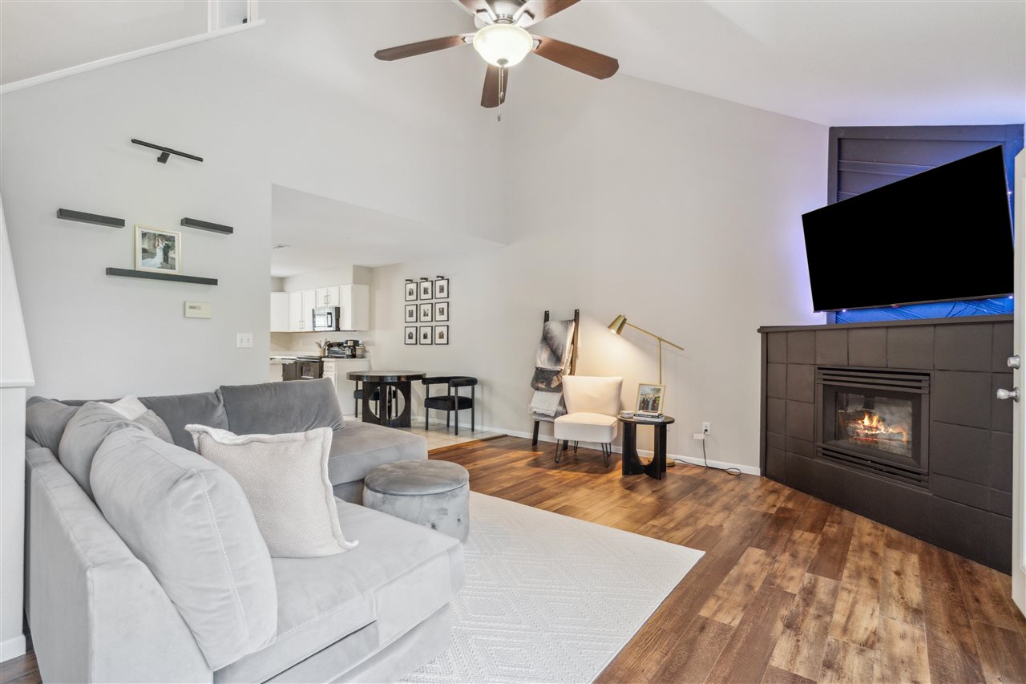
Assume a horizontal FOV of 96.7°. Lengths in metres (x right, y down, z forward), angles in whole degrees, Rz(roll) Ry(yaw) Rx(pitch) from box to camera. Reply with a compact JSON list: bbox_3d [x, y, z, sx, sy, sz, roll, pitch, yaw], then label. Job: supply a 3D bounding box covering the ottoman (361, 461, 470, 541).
[{"bbox_3d":[-0.580,0.995,2.797,0.635,0.365,0.635,0,0,0],"label":"ottoman"}]

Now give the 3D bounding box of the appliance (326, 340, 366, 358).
[{"bbox_3d":[-2.771,0.124,7.604,0.420,0.295,0.480,0,0,38],"label":"appliance"}]

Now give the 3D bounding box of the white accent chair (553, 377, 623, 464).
[{"bbox_3d":[0.770,0.789,4.687,0.630,0.820,0.630,0,0,19],"label":"white accent chair"}]

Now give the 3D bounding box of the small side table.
[{"bbox_3d":[1.196,0.950,4.140,0.510,0.500,0.510,0,0,38],"label":"small side table"}]

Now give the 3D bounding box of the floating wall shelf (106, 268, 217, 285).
[{"bbox_3d":[-2.316,-0.430,3.045,0.086,0.041,0.588,0,0,38],"label":"floating wall shelf"}]

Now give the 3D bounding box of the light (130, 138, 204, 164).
[{"bbox_3d":[-2.294,-1.223,3.013,0.155,0.073,0.380,0,0,38],"label":"light"}]

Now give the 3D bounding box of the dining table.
[{"bbox_3d":[-1.751,0.817,6.364,1.065,0.745,1.065,0,0,0],"label":"dining table"}]

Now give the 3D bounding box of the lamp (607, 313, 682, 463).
[{"bbox_3d":[1.326,0.461,4.613,0.792,1.482,0.270,0,0,38],"label":"lamp"}]

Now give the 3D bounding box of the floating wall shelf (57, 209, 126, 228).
[{"bbox_3d":[-2.539,-0.743,2.754,0.088,0.043,0.289,0,0,38],"label":"floating wall shelf"}]

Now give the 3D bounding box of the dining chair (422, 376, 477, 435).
[{"bbox_3d":[-0.825,0.844,6.127,0.600,0.700,0.500,0,0,38],"label":"dining chair"}]

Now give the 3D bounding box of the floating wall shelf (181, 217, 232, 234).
[{"bbox_3d":[-2.164,-0.818,3.235,0.090,0.043,0.294,0,0,38],"label":"floating wall shelf"}]

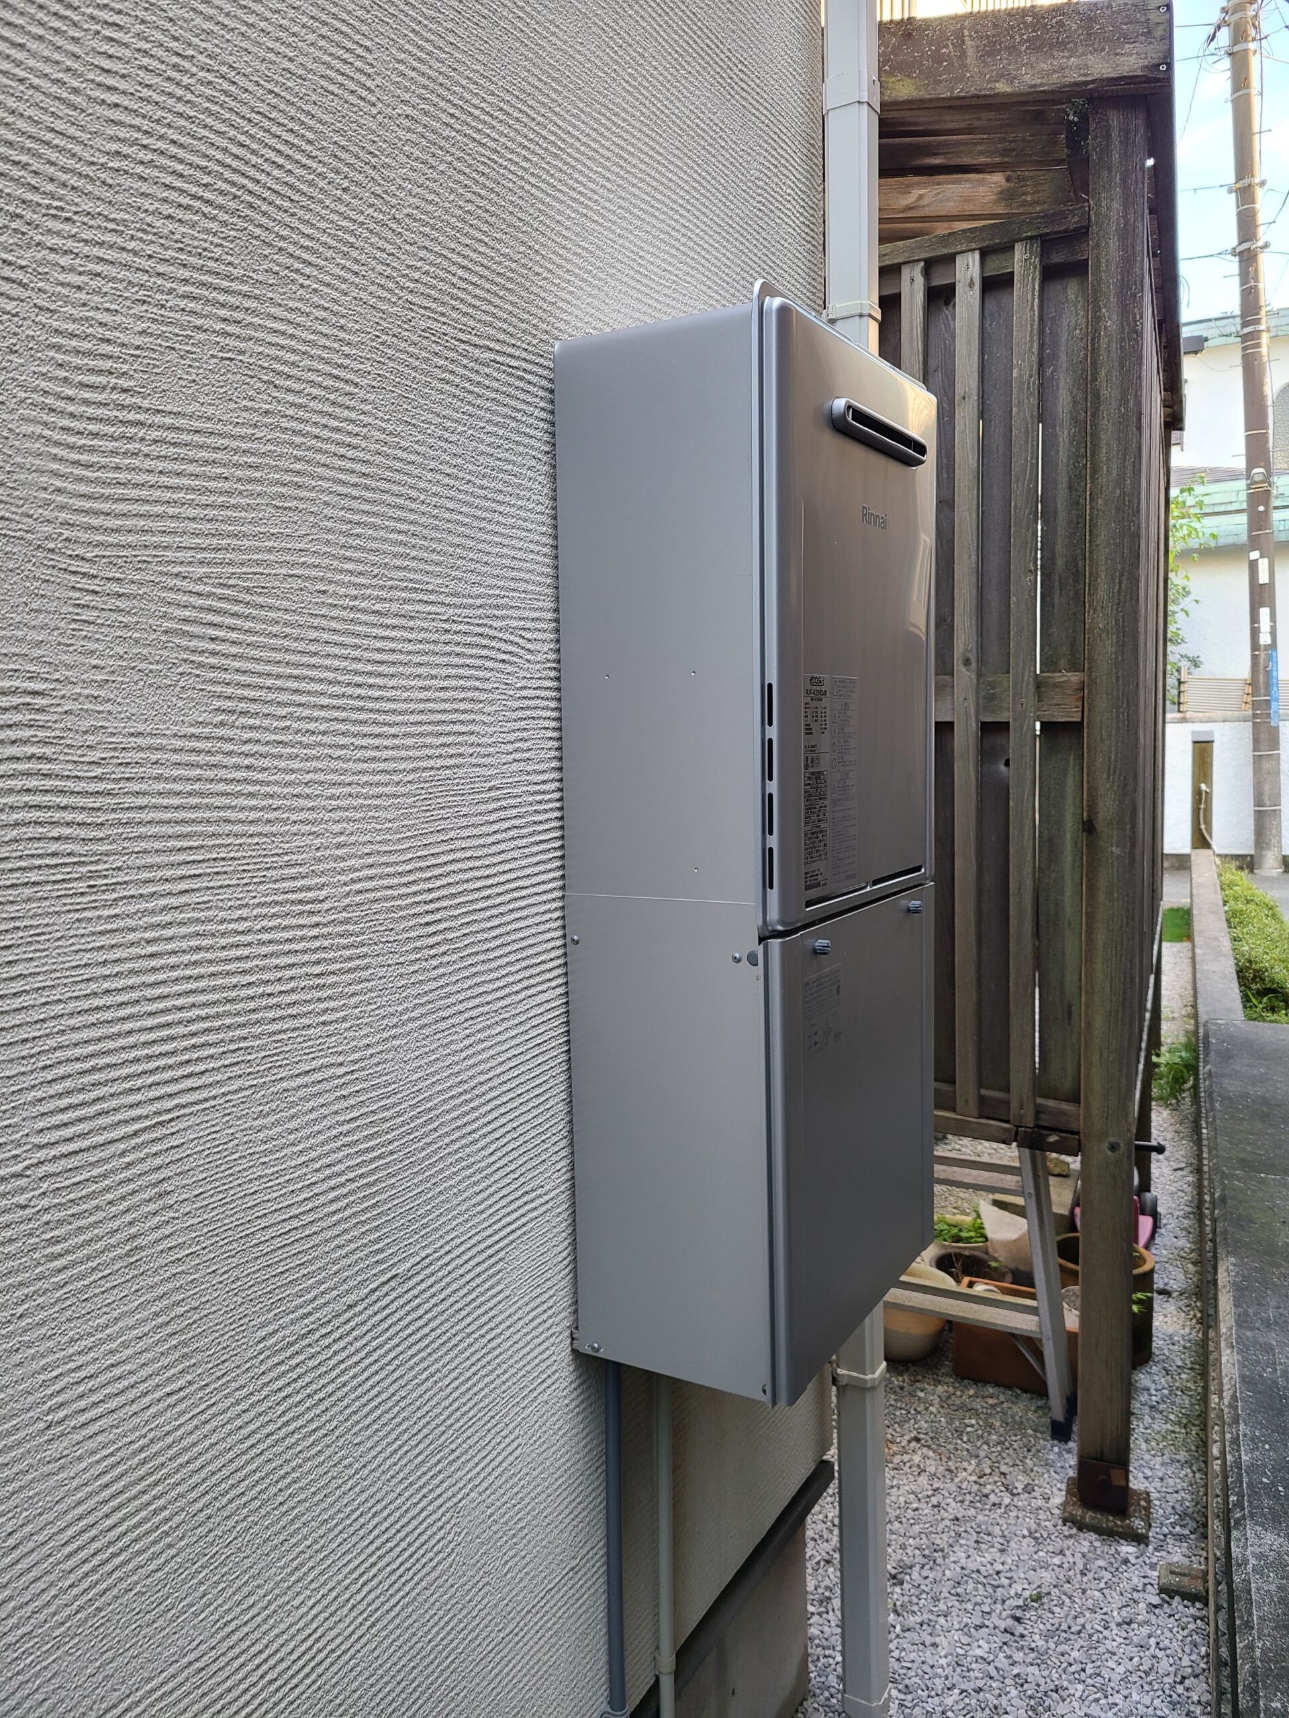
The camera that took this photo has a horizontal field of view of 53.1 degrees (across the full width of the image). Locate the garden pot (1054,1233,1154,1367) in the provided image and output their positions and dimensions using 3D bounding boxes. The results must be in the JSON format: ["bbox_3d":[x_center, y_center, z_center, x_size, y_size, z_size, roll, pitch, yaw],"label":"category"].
[{"bbox_3d":[1.145,1.109,3.237,0.250,0.243,0.250,-1,6,0],"label":"garden pot"}]

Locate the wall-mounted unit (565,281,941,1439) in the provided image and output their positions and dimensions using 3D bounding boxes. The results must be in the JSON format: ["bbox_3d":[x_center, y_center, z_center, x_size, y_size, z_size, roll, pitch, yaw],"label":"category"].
[{"bbox_3d":[0.146,-0.020,1.495,0.262,1.090,0.468,2,7,30],"label":"wall-mounted unit"}]

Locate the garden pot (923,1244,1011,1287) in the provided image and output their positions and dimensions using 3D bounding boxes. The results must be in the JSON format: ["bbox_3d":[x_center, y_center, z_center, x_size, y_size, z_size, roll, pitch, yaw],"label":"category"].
[{"bbox_3d":[0.864,1.147,3.392,0.220,0.150,0.220,2,7,30],"label":"garden pot"}]

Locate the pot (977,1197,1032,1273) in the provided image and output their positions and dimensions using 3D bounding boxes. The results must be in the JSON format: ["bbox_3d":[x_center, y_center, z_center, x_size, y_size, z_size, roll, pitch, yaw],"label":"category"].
[{"bbox_3d":[1.054,1.081,3.693,0.160,0.160,0.170,2,7,30],"label":"pot"}]

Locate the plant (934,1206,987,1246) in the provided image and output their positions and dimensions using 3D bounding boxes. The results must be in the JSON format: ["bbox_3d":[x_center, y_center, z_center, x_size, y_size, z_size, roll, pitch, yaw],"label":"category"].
[{"bbox_3d":[0.883,1.046,3.664,0.180,0.090,0.190,2,7,30],"label":"plant"}]

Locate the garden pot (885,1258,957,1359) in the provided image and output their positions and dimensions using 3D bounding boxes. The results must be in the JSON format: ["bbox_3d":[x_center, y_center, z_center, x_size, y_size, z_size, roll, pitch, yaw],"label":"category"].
[{"bbox_3d":[0.655,1.158,3.259,0.270,0.166,0.270,-1,6,0],"label":"garden pot"}]

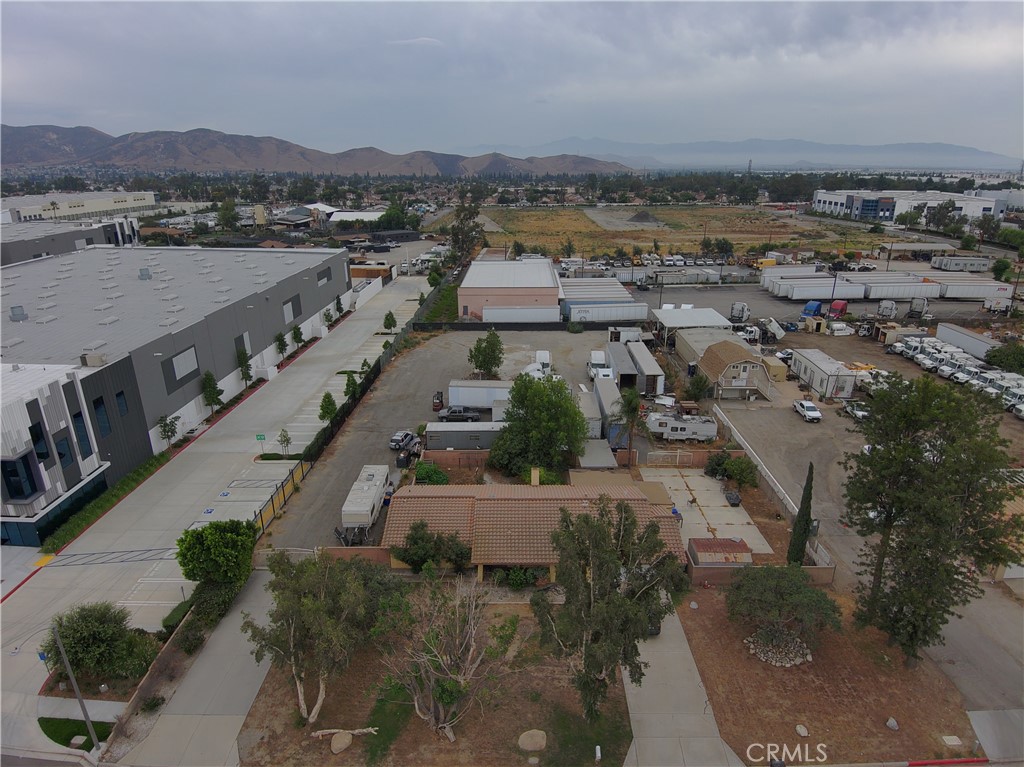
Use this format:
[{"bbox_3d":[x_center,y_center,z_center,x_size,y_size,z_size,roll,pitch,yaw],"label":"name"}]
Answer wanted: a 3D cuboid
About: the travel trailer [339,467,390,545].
[{"bbox_3d":[-13.064,10.995,56.417,2.450,3.500,8.700,0,19,0],"label":"travel trailer"}]

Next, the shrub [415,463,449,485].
[{"bbox_3d":[-8.200,9.218,64.147,3.300,1.600,3.200,0,19,0],"label":"shrub"}]

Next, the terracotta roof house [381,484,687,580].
[{"bbox_3d":[1.500,11.712,52.206,23.400,4.700,12.400,0,19,0],"label":"terracotta roof house"}]

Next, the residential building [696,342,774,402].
[{"bbox_3d":[32.300,-1.750,89.557,8.000,5.700,11.400,0,19,0],"label":"residential building"}]

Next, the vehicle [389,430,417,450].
[{"bbox_3d":[-12.457,6.133,72.362,1.750,1.690,4.150,6,20,15],"label":"vehicle"}]

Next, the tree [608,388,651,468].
[{"bbox_3d":[12.834,4.751,65.740,4.600,9.200,4.400,0,19,0],"label":"tree"}]

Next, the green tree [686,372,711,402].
[{"bbox_3d":[25.900,0.343,86.261,3.300,3.900,3.200,0,19,0],"label":"green tree"}]

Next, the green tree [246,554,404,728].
[{"bbox_3d":[-10.600,14.520,35.082,8.400,10.600,7.800,0,19,0],"label":"green tree"}]

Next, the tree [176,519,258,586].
[{"bbox_3d":[-22.712,13.102,47.869,5.800,5.000,5.500,0,20,0],"label":"tree"}]

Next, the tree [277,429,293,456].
[{"bbox_3d":[-25.488,6.570,69.656,1.600,3.200,1.600,0,19,0],"label":"tree"}]

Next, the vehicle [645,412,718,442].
[{"bbox_3d":[19.834,5.389,73.370,7.857,3.000,2.450,3,19,10],"label":"vehicle"}]

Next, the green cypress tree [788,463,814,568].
[{"bbox_3d":[22.854,10.485,48.570,1.600,9.600,1.600,0,19,0],"label":"green cypress tree"}]

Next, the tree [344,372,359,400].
[{"bbox_3d":[-22.000,0.547,85.062,2.000,4.300,2.000,0,19,0],"label":"tree"}]

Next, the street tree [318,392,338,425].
[{"bbox_3d":[-21.302,3.311,72.342,2.300,4.750,2.300,0,19,0],"label":"street tree"}]

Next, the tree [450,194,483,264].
[{"bbox_3d":[-15.702,-51.847,208.653,11.000,19.500,10.000,0,20,0],"label":"tree"}]

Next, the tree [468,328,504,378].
[{"bbox_3d":[-3.728,-4.648,95.174,5.500,7.700,5.400,0,19,0],"label":"tree"}]

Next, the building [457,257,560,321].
[{"bbox_3d":[-0.315,-21.885,143.398,20.919,6.900,32.000,0,20,1],"label":"building"}]

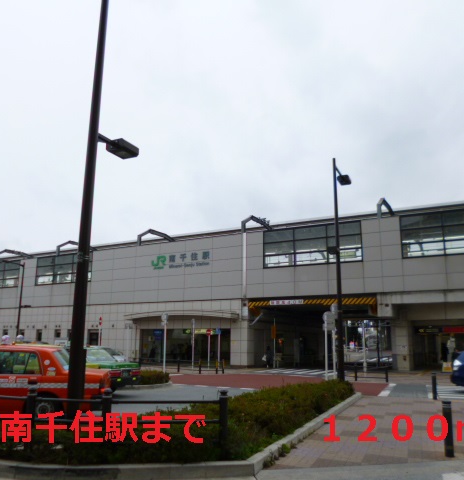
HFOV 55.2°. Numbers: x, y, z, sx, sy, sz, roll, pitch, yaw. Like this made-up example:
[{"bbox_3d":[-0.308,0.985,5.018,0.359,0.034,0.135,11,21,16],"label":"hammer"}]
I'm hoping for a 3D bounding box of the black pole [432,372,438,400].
[{"bbox_3d":[6.319,4.584,13.882,0.140,0.800,0.140,1,-13,0],"label":"black pole"}]

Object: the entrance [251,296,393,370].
[{"bbox_3d":[6.115,6.734,32.391,10.023,5.068,2.500,-5,-14,24],"label":"entrance"}]

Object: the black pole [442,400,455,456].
[{"bbox_3d":[3.471,3.011,7.134,0.127,0.810,0.127,1,-13,0],"label":"black pole"}]

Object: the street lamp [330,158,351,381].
[{"bbox_3d":[4.429,1.253,18.070,0.450,9.162,1.870,-6,-15,27],"label":"street lamp"}]

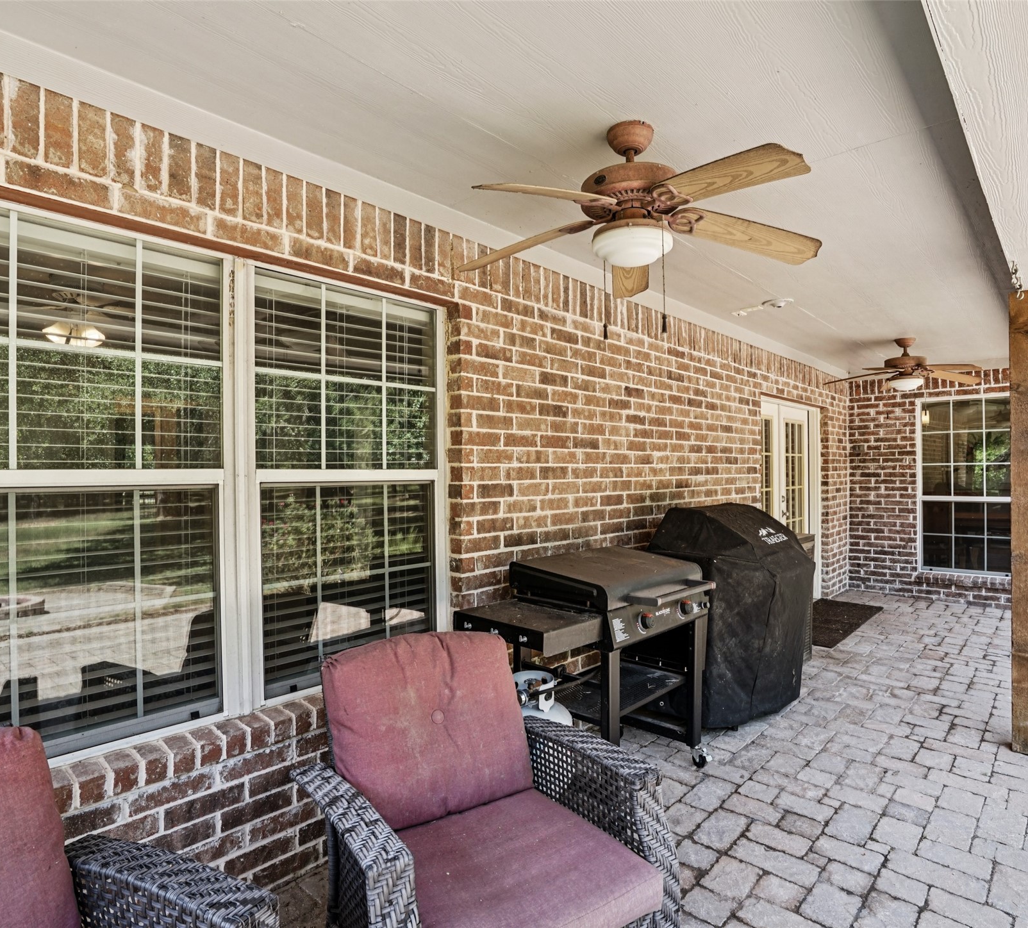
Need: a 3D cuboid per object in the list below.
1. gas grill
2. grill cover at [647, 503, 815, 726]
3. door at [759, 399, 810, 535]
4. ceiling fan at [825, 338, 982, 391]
[{"bbox_3d":[0.396,0.954,2.760,0.667,1.022,1.203,-1,0,42],"label":"gas grill"},{"bbox_3d":[1.307,0.839,3.705,0.725,1.196,0.957,-1,0,42],"label":"grill cover"},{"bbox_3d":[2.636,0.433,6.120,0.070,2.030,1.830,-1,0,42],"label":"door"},{"bbox_3d":[3.436,-0.871,5.456,1.293,0.458,1.293,-1,0,42],"label":"ceiling fan"}]

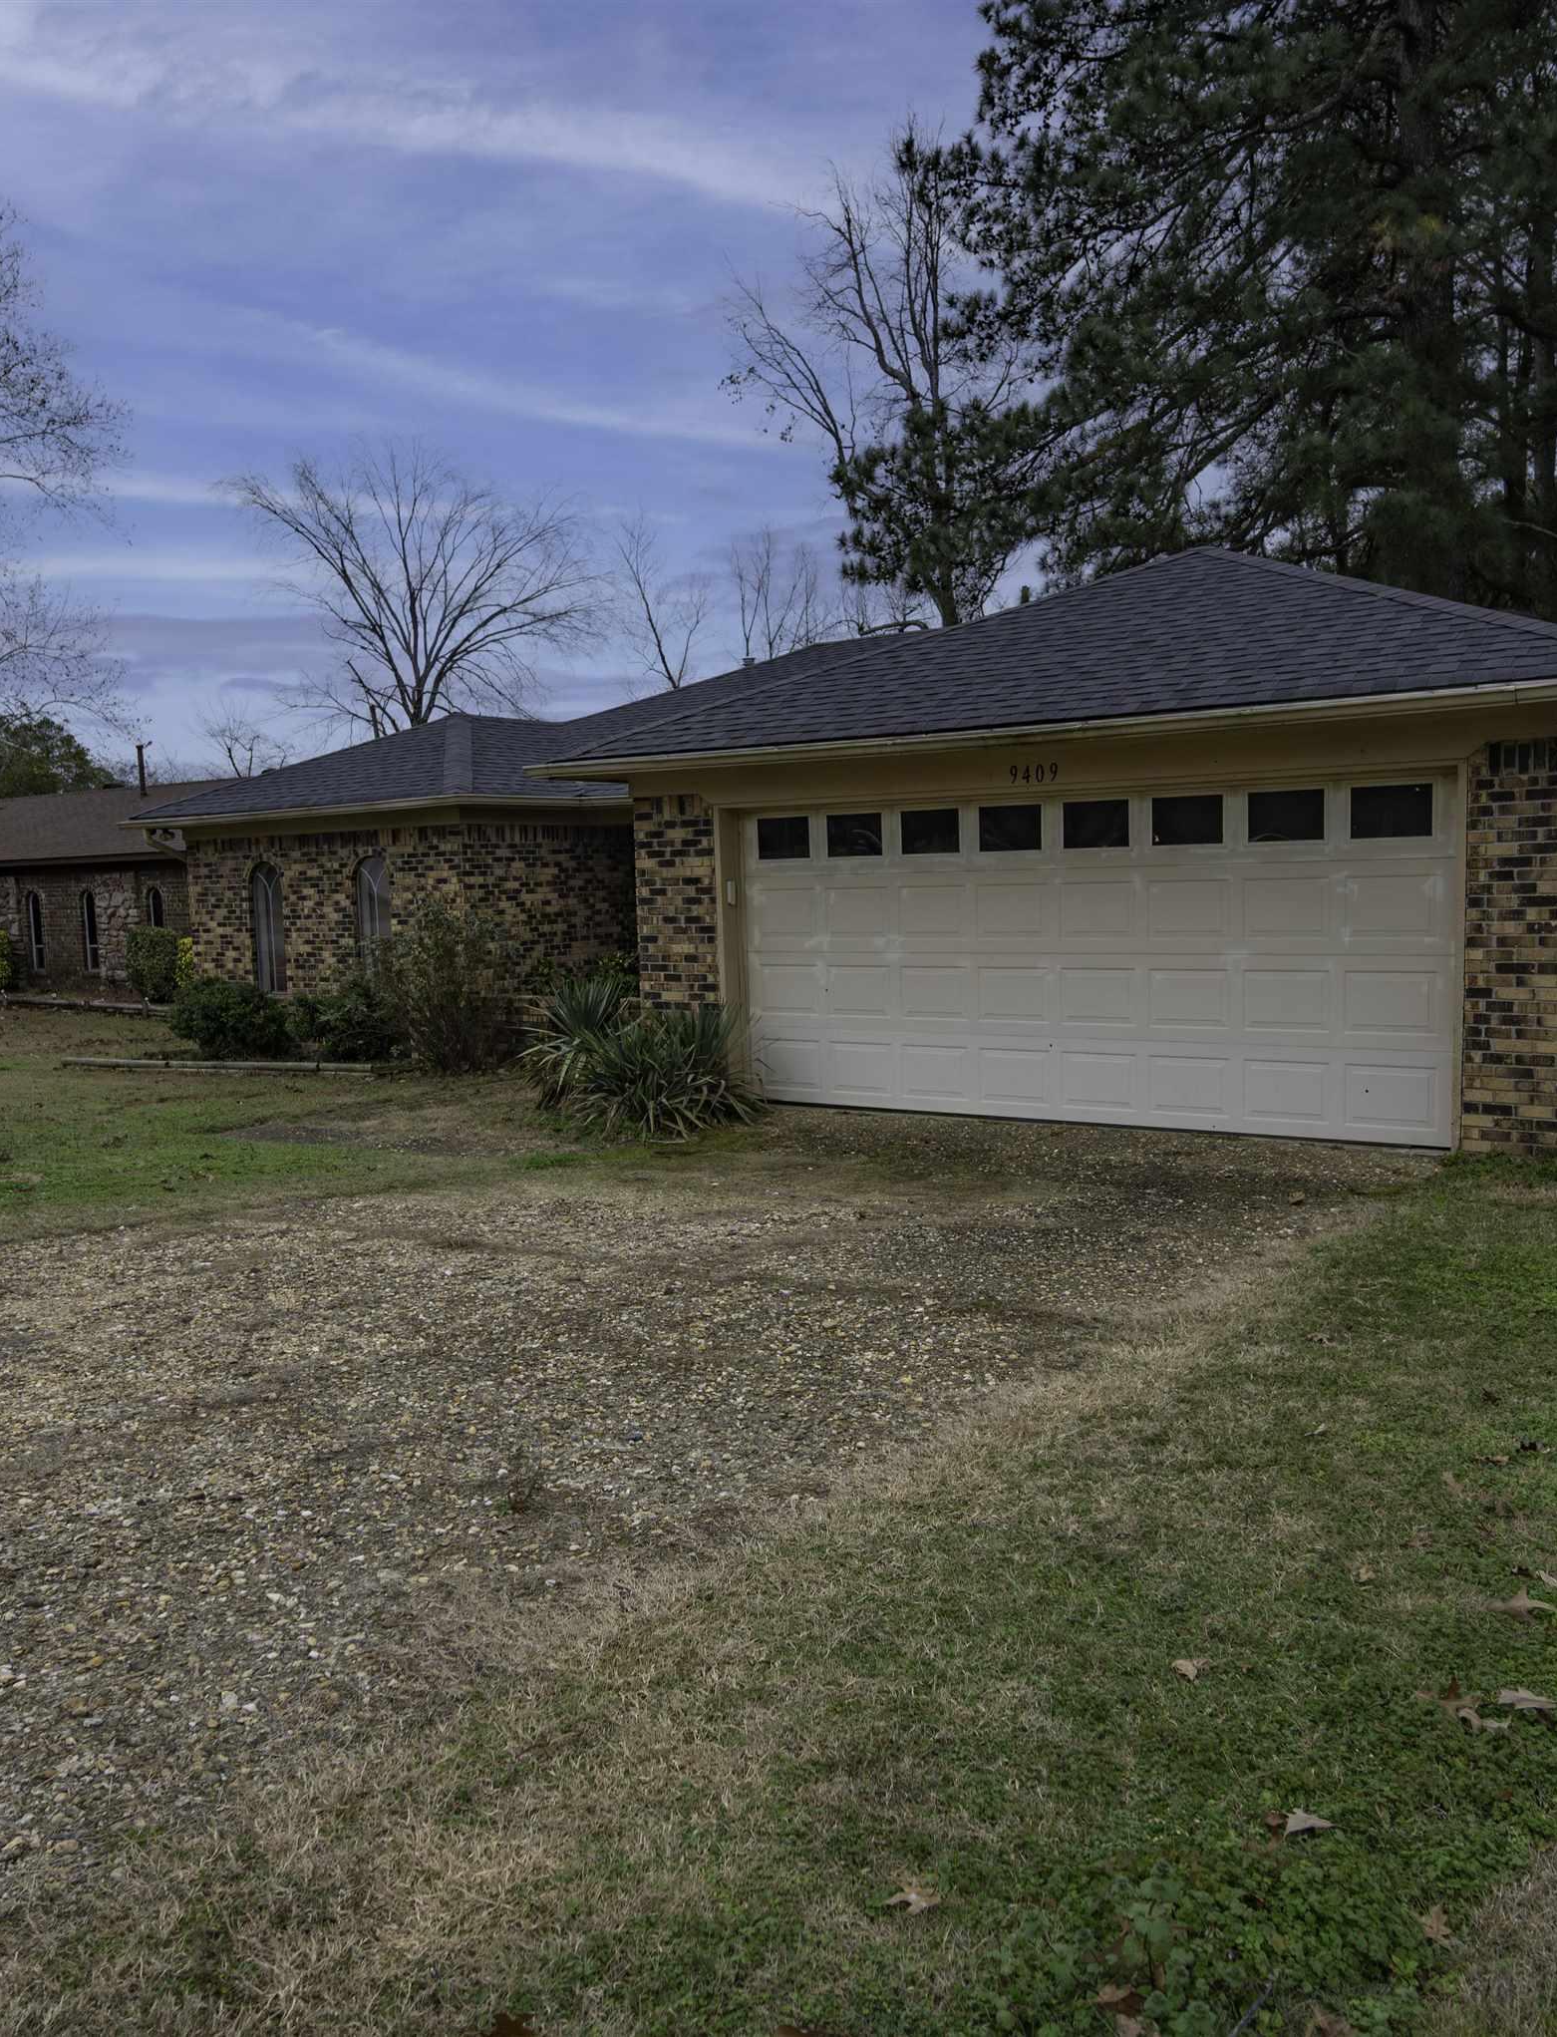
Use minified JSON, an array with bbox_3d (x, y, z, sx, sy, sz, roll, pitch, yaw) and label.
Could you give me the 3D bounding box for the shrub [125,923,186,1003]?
[{"bbox_3d":[-10.834,-0.957,26.600,1.050,1.420,1.050,2,7,35],"label":"shrub"}]

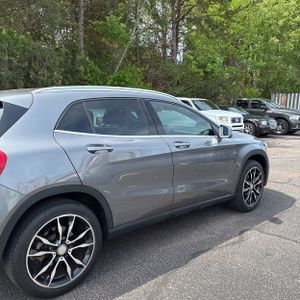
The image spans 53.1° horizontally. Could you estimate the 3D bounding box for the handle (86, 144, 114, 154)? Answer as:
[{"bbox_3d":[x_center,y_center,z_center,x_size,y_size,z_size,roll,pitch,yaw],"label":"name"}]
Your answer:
[{"bbox_3d":[-0.368,-0.007,2.248,0.225,0.062,0.055,0,-2,-43],"label":"handle"}]

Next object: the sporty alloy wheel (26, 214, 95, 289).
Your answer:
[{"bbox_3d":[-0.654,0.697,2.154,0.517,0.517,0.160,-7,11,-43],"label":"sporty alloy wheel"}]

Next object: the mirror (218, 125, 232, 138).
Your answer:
[{"bbox_3d":[0.821,-0.212,3.296,0.120,0.140,0.200,-7,11,-43],"label":"mirror"}]

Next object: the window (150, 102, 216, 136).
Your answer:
[{"bbox_3d":[0.345,-0.317,3.104,0.806,0.372,0.060,-3,-19,-42],"label":"window"}]

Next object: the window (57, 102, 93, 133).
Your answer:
[{"bbox_3d":[-0.574,-0.239,2.202,0.278,0.253,0.050,-1,-20,-42],"label":"window"}]

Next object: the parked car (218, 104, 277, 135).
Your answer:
[{"bbox_3d":[4.498,-1.617,16.840,1.880,1.483,5.000,-7,11,-43],"label":"parked car"}]

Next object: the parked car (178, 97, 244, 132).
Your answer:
[{"bbox_3d":[1.998,-1.615,15.101,1.980,1.880,5.300,-7,11,-43],"label":"parked car"}]

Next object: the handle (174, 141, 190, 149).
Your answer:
[{"bbox_3d":[0.311,-0.055,2.892,0.215,0.058,0.055,0,-2,-43],"label":"handle"}]

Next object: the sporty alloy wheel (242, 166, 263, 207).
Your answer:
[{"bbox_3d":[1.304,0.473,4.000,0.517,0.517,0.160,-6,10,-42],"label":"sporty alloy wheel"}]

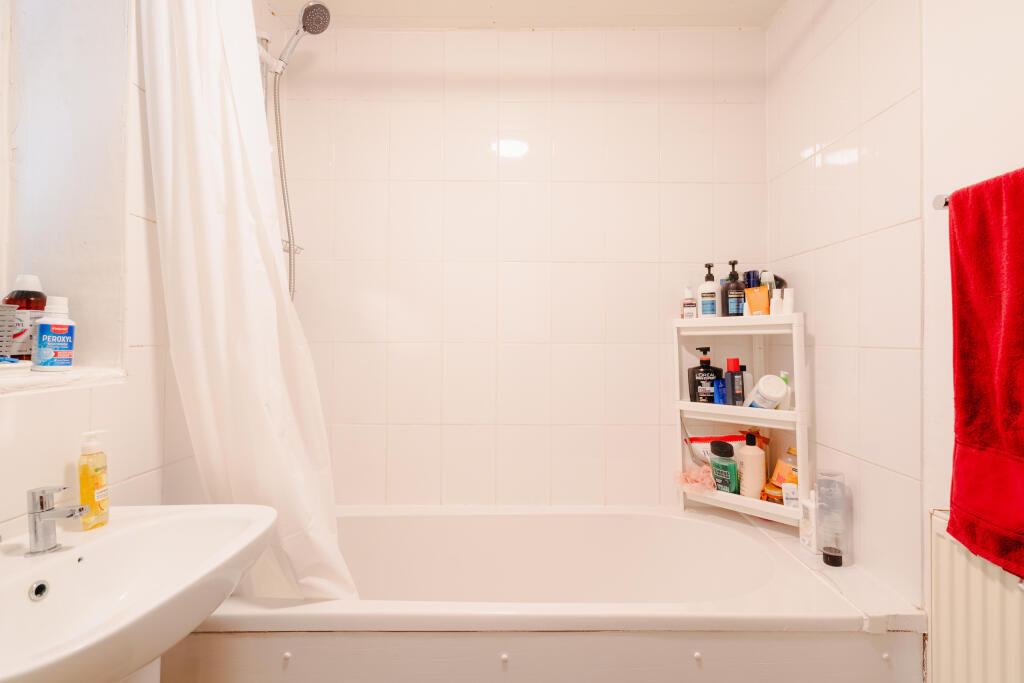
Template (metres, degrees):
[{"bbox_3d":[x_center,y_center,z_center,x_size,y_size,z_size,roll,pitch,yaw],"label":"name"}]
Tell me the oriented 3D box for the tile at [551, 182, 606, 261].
[{"bbox_3d":[0.248,-0.445,1.700,0.200,0.300,0.010,0,-1,-1],"label":"tile"}]

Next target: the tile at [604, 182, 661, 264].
[{"bbox_3d":[0.452,-0.444,1.713,0.201,0.302,0.014,0,0,0],"label":"tile"}]

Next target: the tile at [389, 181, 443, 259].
[{"bbox_3d":[-0.359,-0.450,1.707,0.201,0.302,0.014,0,0,0],"label":"tile"}]

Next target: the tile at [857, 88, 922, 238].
[{"bbox_3d":[0.955,-0.440,1.150,0.010,0.298,0.190,0,0,0],"label":"tile"}]

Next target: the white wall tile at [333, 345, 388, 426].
[{"bbox_3d":[-0.562,0.154,1.680,0.200,0.300,0.010,0,-1,-1],"label":"white wall tile"}]

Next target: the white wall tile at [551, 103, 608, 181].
[{"bbox_3d":[0.252,-0.748,1.712,0.201,0.302,0.014,0,0,0],"label":"white wall tile"}]

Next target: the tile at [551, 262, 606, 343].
[{"bbox_3d":[0.247,-0.142,1.710,0.201,0.302,0.014,0,0,0],"label":"tile"}]

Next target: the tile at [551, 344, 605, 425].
[{"bbox_3d":[0.245,0.161,1.710,0.201,0.302,0.014,0,0,0],"label":"tile"}]

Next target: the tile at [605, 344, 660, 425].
[{"bbox_3d":[0.451,0.161,1.713,0.202,0.303,0.010,0,-1,0],"label":"tile"}]

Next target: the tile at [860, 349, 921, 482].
[{"bbox_3d":[0.958,0.164,1.151,0.014,0.300,0.188,0,0,0],"label":"tile"}]

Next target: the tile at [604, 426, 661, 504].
[{"bbox_3d":[0.449,0.459,1.709,0.202,0.291,0.010,0,-1,0],"label":"tile"}]

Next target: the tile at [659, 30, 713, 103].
[{"bbox_3d":[0.662,-1.042,1.731,0.202,0.271,0.010,0,-1,0],"label":"tile"}]

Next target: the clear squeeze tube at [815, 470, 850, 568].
[{"bbox_3d":[0.891,0.495,1.268,0.079,0.241,0.057,0,0,7],"label":"clear squeeze tube"}]

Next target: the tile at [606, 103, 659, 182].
[{"bbox_3d":[0.451,-0.746,1.708,0.200,0.300,0.010,0,-1,-1],"label":"tile"}]

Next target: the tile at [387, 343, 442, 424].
[{"bbox_3d":[-0.360,0.155,1.682,0.200,0.300,0.010,0,-1,-1],"label":"tile"}]

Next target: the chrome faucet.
[{"bbox_3d":[-0.768,0.299,0.766,0.090,0.108,0.046,0,0,1],"label":"chrome faucet"}]

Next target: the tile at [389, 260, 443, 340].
[{"bbox_3d":[-0.354,-0.144,1.683,0.199,0.298,0.010,0,0,0],"label":"tile"}]

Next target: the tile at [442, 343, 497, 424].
[{"bbox_3d":[-0.156,0.157,1.683,0.199,0.298,0.010,0,0,0],"label":"tile"}]

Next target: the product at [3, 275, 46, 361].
[{"bbox_3d":[-1.005,-0.048,0.940,0.064,0.180,0.064,0,0,-24],"label":"product"}]

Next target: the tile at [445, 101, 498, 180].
[{"bbox_3d":[-0.156,-0.758,1.724,0.202,0.303,0.010,0,-1,0],"label":"tile"}]

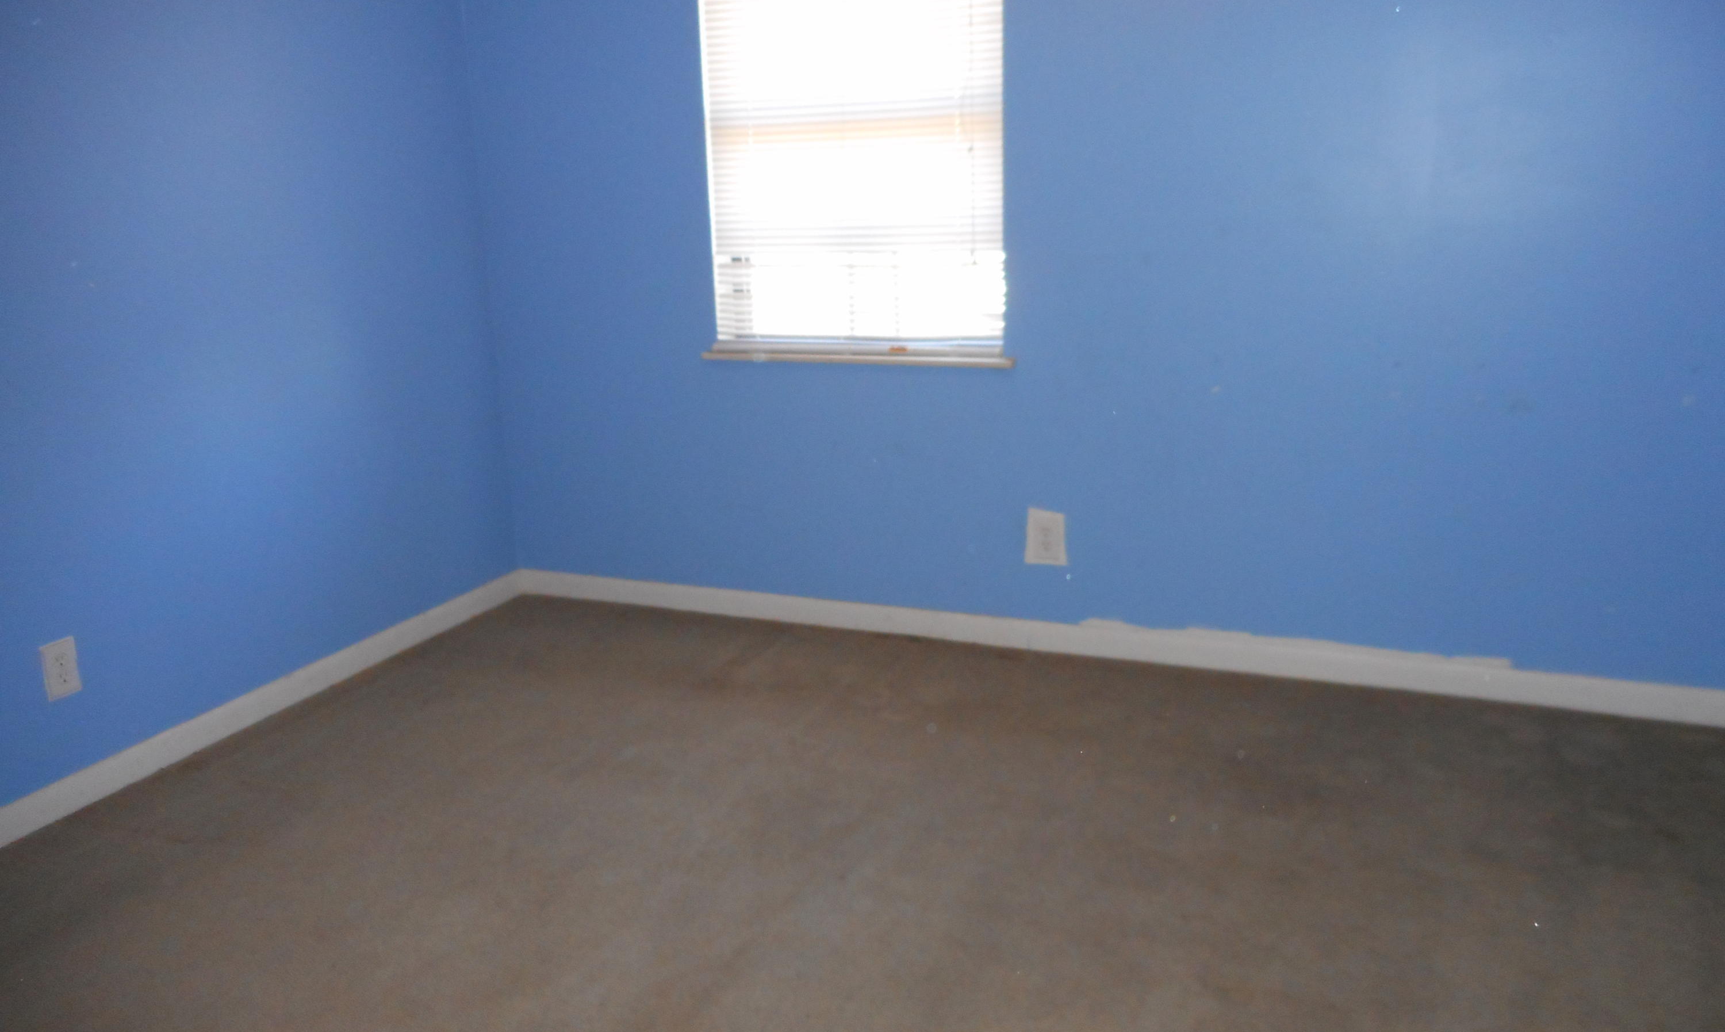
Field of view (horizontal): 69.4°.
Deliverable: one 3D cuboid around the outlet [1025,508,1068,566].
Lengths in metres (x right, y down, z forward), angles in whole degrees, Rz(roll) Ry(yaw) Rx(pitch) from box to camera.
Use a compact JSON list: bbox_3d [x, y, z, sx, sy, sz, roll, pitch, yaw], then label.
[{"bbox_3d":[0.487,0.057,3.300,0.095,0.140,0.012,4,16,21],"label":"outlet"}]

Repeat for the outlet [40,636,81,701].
[{"bbox_3d":[-1.653,0.315,2.569,0.012,0.119,0.073,4,16,21],"label":"outlet"}]

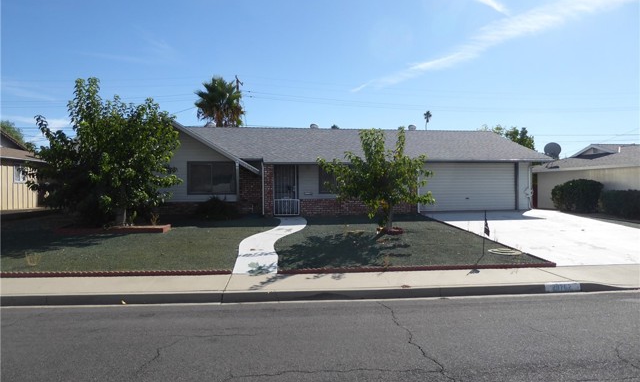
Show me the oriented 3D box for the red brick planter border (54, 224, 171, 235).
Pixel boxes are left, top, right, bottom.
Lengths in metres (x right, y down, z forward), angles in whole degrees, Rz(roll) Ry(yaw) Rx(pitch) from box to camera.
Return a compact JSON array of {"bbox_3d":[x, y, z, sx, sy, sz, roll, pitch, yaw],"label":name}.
[{"bbox_3d":[-6.100,1.150,13.800,3.000,0.140,1.200,0,0,-6],"label":"red brick planter border"}]

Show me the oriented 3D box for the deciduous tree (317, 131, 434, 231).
[{"bbox_3d":[1.720,-0.320,14.000,3.500,3.200,3.300,0,0,-8],"label":"deciduous tree"}]

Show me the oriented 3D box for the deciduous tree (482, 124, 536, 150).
[{"bbox_3d":[14.900,-2.100,36.000,5.000,6.200,4.800,0,0,-8],"label":"deciduous tree"}]

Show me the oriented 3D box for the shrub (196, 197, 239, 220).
[{"bbox_3d":[-3.930,0.660,17.700,1.600,0.900,1.300,0,0,-8],"label":"shrub"}]

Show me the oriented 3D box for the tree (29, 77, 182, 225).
[{"bbox_3d":[-6.450,-1.170,13.900,4.500,4.400,4.200,0,0,-8],"label":"tree"}]

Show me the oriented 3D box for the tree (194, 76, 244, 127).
[{"bbox_3d":[-7.600,-3.800,35.000,3.800,9.800,3.800,0,0,-8],"label":"tree"}]

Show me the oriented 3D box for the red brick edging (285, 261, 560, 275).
[{"bbox_3d":[1.730,1.300,7.820,4.850,0.090,0.100,0,0,-6],"label":"red brick edging"}]

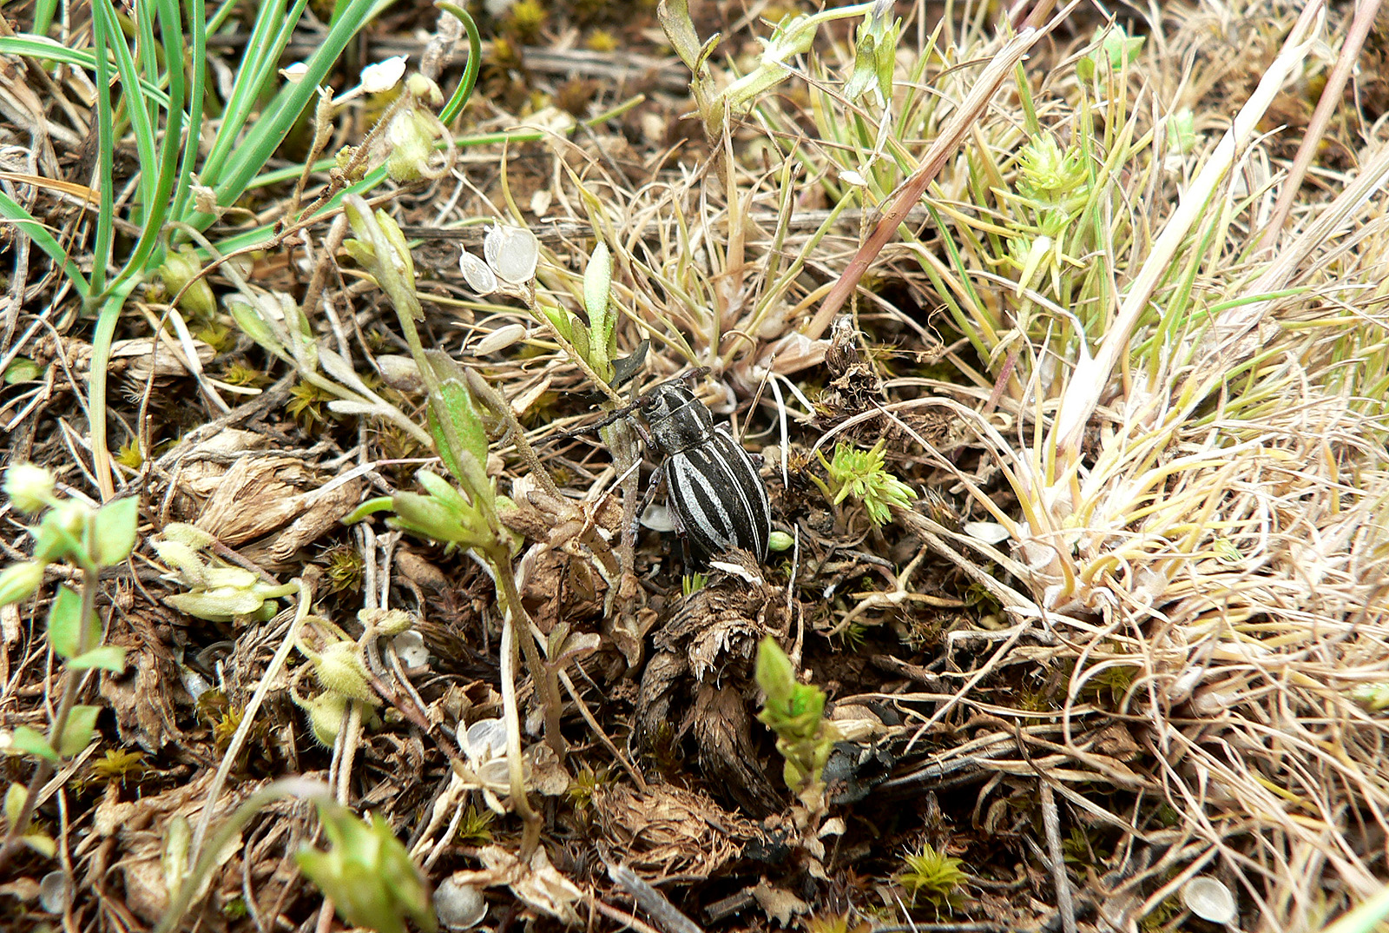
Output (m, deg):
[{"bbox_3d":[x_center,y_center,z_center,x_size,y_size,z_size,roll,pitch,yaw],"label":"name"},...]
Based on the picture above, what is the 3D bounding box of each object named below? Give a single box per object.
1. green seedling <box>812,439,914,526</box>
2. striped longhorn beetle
[{"bbox_3d":[0.011,0.001,0.092,0.007,0.005,0.005,0,42,0],"label":"green seedling"},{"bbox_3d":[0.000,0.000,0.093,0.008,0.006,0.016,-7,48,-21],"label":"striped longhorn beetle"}]

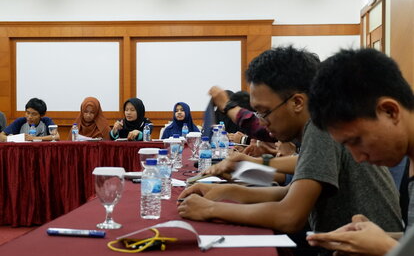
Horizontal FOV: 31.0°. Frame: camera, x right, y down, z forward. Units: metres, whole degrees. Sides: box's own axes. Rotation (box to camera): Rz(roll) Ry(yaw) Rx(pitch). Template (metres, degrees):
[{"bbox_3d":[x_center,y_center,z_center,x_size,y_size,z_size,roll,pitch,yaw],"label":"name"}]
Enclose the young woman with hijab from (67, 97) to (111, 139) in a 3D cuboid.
[{"bbox_3d":[-1.157,0.286,7.420,0.480,1.190,0.750,0,2,3],"label":"young woman with hijab"}]

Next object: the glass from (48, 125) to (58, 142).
[{"bbox_3d":[-1.458,0.047,7.100,0.084,0.160,0.084,0,2,5],"label":"glass"}]

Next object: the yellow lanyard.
[{"bbox_3d":[-0.151,0.256,1.745,0.158,0.030,0.180,0,2,5],"label":"yellow lanyard"}]

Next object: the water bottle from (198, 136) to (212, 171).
[{"bbox_3d":[-0.007,0.133,3.680,0.058,0.170,0.058,0,2,5],"label":"water bottle"}]

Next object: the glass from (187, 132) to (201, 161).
[{"bbox_3d":[-0.078,0.114,4.580,0.084,0.160,0.084,0,2,5],"label":"glass"}]

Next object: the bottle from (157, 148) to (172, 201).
[{"bbox_3d":[-0.148,0.162,2.580,0.058,0.170,0.058,0,2,5],"label":"bottle"}]

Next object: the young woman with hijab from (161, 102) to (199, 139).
[{"bbox_3d":[-0.277,0.295,7.800,0.470,1.150,0.750,0,2,9],"label":"young woman with hijab"}]

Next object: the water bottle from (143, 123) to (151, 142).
[{"bbox_3d":[-0.569,0.043,7.080,0.058,0.170,0.058,0,2,5],"label":"water bottle"}]

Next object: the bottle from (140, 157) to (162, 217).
[{"bbox_3d":[-0.160,0.174,2.160,0.058,0.170,0.058,0,2,5],"label":"bottle"}]

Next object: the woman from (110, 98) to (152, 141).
[{"bbox_3d":[-0.750,0.291,7.420,0.480,1.180,0.750,0,2,11],"label":"woman"}]

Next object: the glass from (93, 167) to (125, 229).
[{"bbox_3d":[-0.266,0.182,2.030,0.084,0.160,0.084,0,2,5],"label":"glass"}]

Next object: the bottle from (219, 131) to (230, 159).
[{"bbox_3d":[0.112,0.106,4.690,0.058,0.170,0.058,0,2,5],"label":"bottle"}]

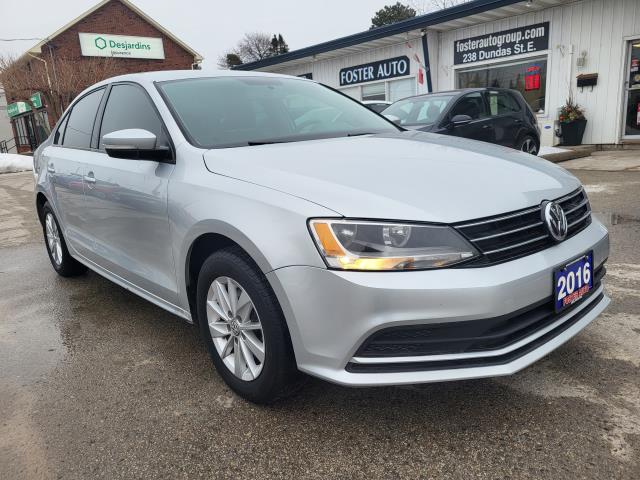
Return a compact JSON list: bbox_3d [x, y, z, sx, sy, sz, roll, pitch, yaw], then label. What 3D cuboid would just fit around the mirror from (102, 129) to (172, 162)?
[{"bbox_3d":[-0.830,-0.418,2.167,0.245,0.165,0.190,-14,17,-40],"label":"mirror"}]

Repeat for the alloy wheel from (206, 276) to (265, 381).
[{"bbox_3d":[-0.283,0.339,1.965,0.170,0.440,0.440,-14,17,-40],"label":"alloy wheel"}]

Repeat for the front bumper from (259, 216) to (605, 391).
[{"bbox_3d":[0.690,0.161,2.008,1.770,0.440,0.670,-14,17,-40],"label":"front bumper"}]

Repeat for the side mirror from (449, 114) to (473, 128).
[{"bbox_3d":[2.085,-1.759,7.136,0.190,0.160,0.240,-13,16,-33],"label":"side mirror"}]

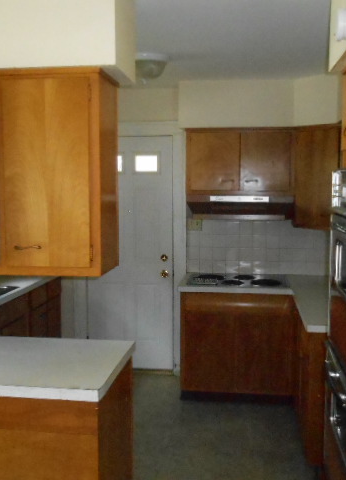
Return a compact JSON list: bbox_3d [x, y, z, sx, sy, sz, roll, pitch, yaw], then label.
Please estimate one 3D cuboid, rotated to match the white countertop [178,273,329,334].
[{"bbox_3d":[0.741,0.397,3.974,1.455,0.040,1.800,1,5,7],"label":"white countertop"}]

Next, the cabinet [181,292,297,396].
[{"bbox_3d":[0.513,0.755,4.588,0.837,0.790,0.650,1,5,7],"label":"cabinet"}]

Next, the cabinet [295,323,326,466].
[{"bbox_3d":[1.117,0.846,3.650,0.595,0.790,1.070,1,5,7],"label":"cabinet"}]

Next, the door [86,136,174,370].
[{"bbox_3d":[-0.380,0.128,5.007,0.760,2.015,0.045,1,5,7],"label":"door"}]

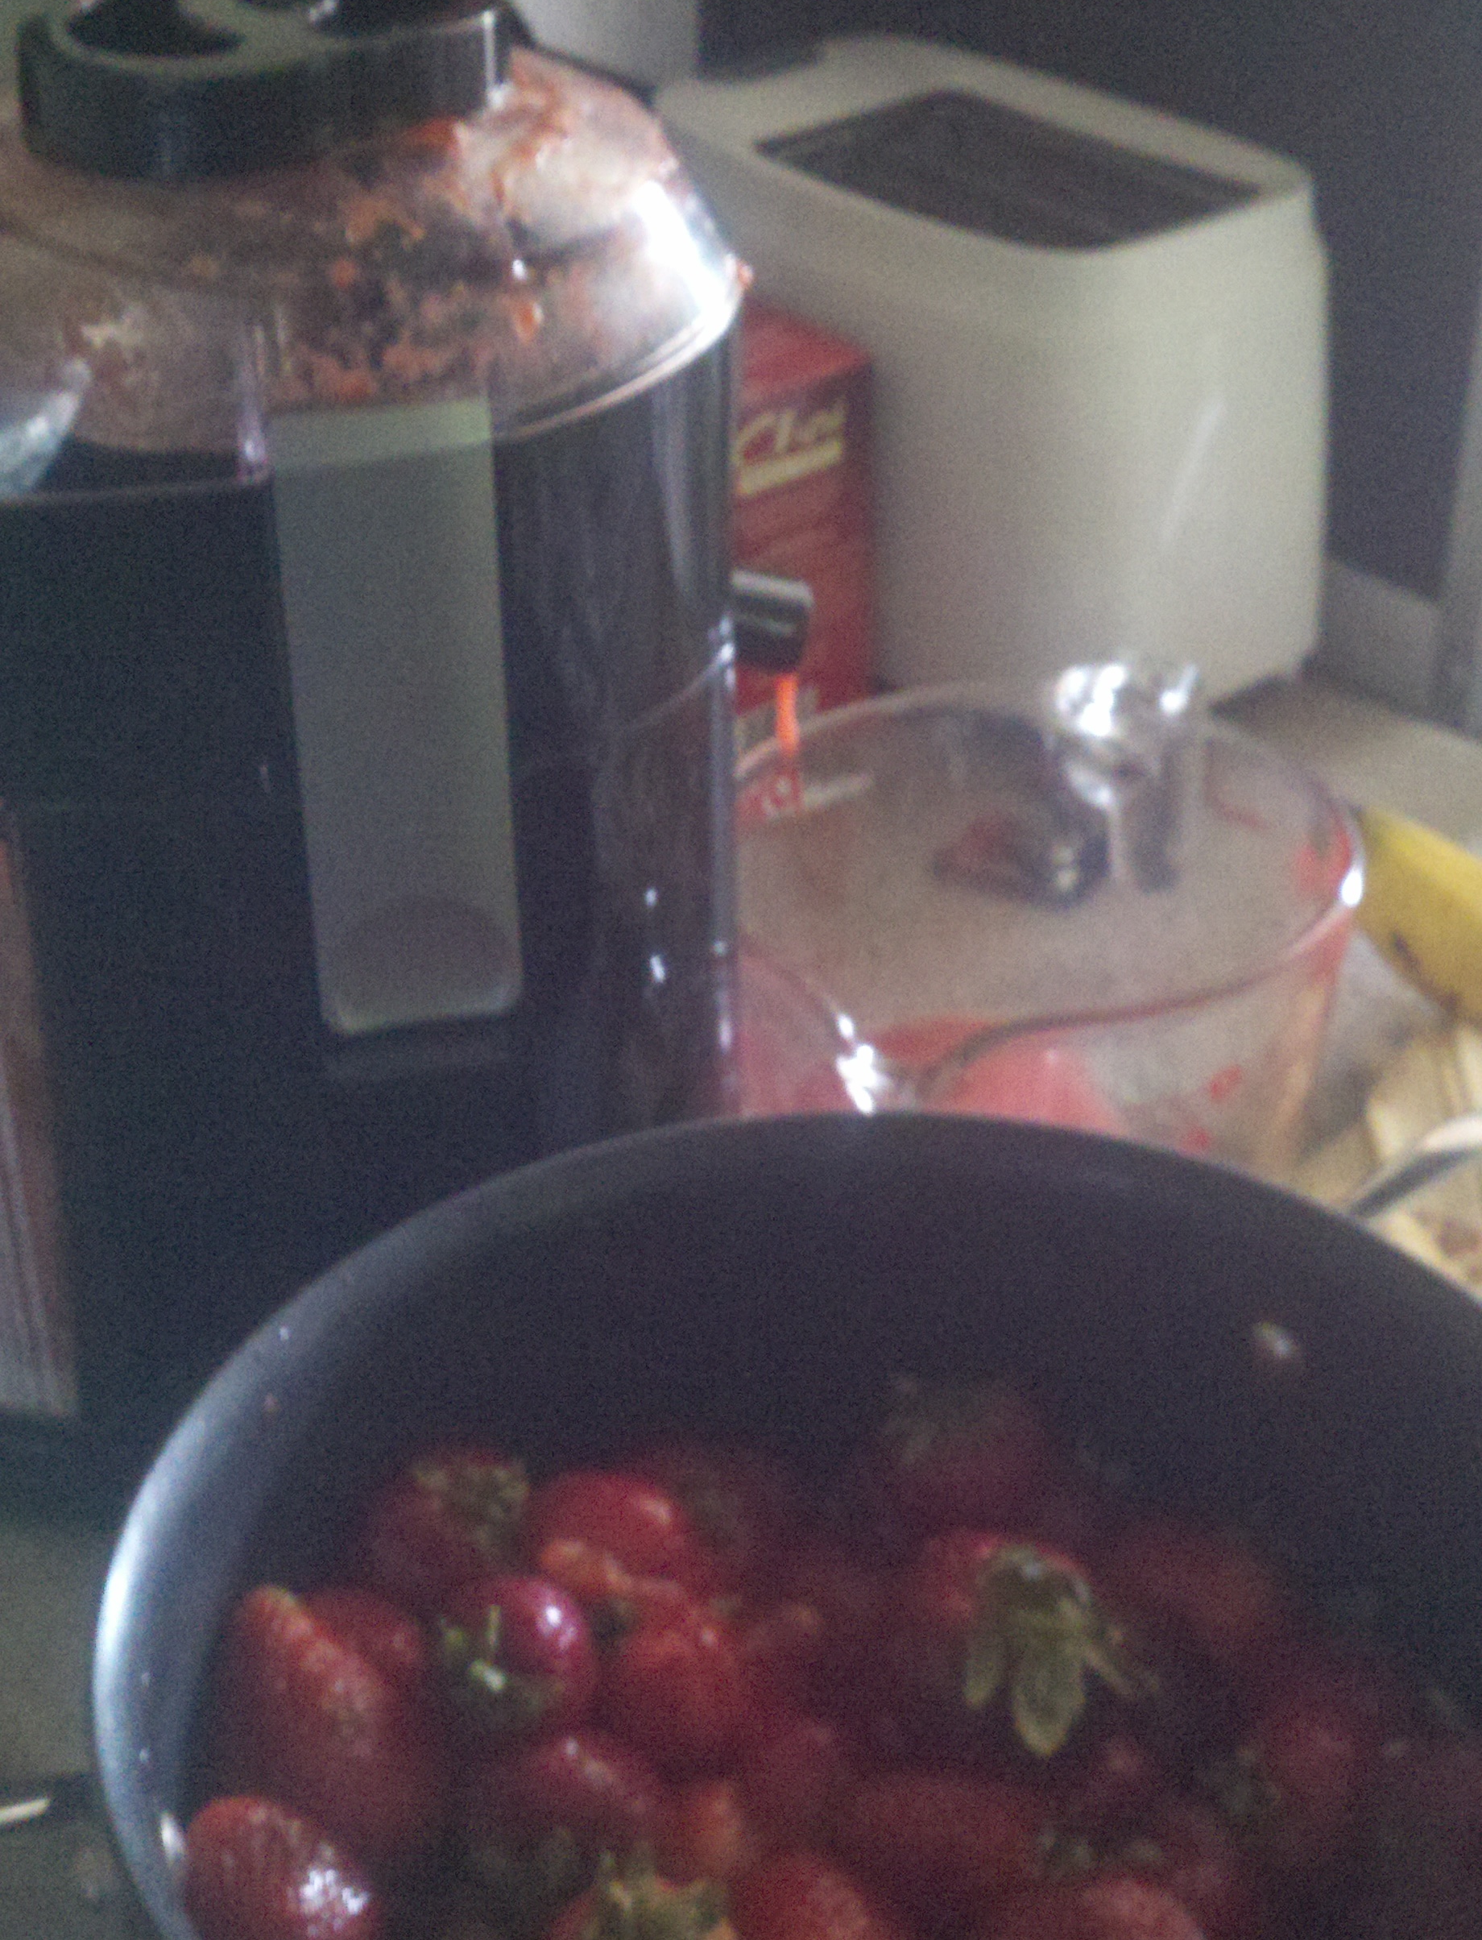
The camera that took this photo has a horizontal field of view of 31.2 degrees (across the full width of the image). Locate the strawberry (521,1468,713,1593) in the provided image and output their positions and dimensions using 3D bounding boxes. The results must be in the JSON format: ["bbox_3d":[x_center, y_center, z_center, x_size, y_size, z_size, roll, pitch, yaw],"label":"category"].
[{"bbox_3d":[-0.025,0.117,0.536,0.036,0.036,0.036,0,34,0],"label":"strawberry"}]

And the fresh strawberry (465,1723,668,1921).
[{"bbox_3d":[-0.033,0.157,0.492,0.035,0.035,0.039,11,38,14],"label":"fresh strawberry"}]

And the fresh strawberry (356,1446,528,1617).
[{"bbox_3d":[-0.060,0.111,0.523,0.032,0.032,0.032,-27,73,-36],"label":"fresh strawberry"}]

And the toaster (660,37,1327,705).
[{"bbox_3d":[0.075,-0.212,0.963,0.135,0.190,0.245,-27,42,-34],"label":"toaster"}]

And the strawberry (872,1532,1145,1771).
[{"bbox_3d":[0.050,0.128,0.505,0.039,0.039,0.040,-9,5,-12],"label":"strawberry"}]

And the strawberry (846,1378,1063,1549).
[{"bbox_3d":[0.046,0.105,0.560,0.037,0.042,0.037,-23,18,8],"label":"strawberry"}]

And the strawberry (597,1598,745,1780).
[{"bbox_3d":[-0.012,0.133,0.493,0.029,0.029,0.033,0,77,0],"label":"strawberry"}]

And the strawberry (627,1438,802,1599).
[{"bbox_3d":[-0.006,0.114,0.539,0.036,0.037,0.036,-6,72,-8],"label":"strawberry"}]

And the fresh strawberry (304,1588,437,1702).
[{"bbox_3d":[-0.073,0.130,0.497,0.030,0.033,0.030,-27,37,0],"label":"fresh strawberry"}]

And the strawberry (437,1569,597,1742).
[{"bbox_3d":[-0.043,0.132,0.509,0.031,0.031,0.034,8,29,15],"label":"strawberry"}]

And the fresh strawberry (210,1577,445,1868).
[{"bbox_3d":[-0.076,0.141,0.495,0.035,0.035,0.052,-30,75,-9],"label":"fresh strawberry"}]

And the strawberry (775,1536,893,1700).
[{"bbox_3d":[0.018,0.130,0.532,0.030,0.034,0.030,0,36,0],"label":"strawberry"}]

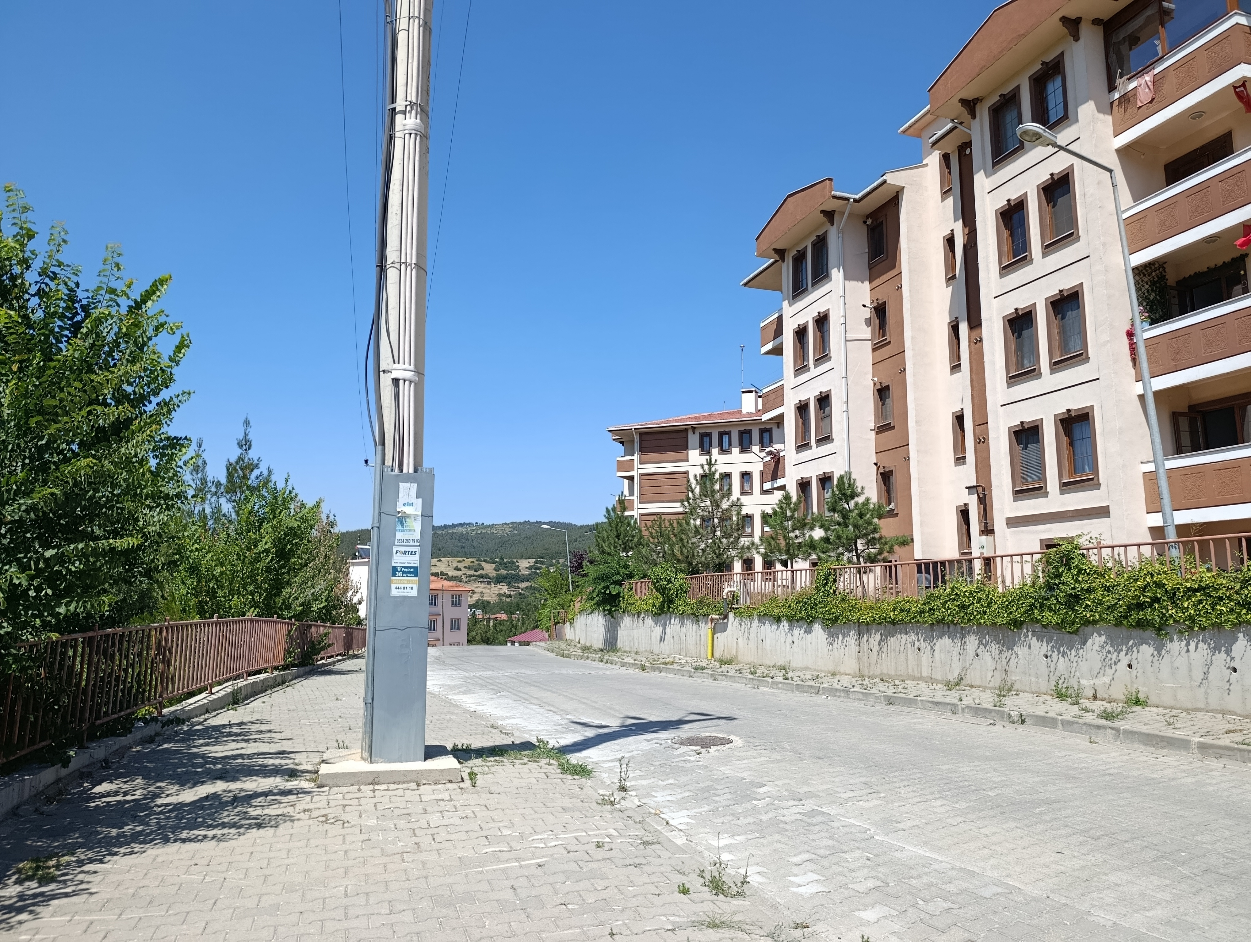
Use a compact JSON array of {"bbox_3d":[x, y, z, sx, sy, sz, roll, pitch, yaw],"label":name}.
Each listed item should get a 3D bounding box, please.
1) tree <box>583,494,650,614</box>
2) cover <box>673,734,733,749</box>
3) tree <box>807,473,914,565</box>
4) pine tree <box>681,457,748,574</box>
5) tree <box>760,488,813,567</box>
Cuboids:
[{"bbox_3d":[-0.294,2.677,26.407,2.108,3.738,2.002,1,-9,0],"label":"tree"},{"bbox_3d":[0.825,2.909,8.897,0.660,0.040,0.660,1,-9,0],"label":"cover"},{"bbox_3d":[5.427,1.555,19.305,2.403,3.128,2.283,1,-9,0],"label":"tree"},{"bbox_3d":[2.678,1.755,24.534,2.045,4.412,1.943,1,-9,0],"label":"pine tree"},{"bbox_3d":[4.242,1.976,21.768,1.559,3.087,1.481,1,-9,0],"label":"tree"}]

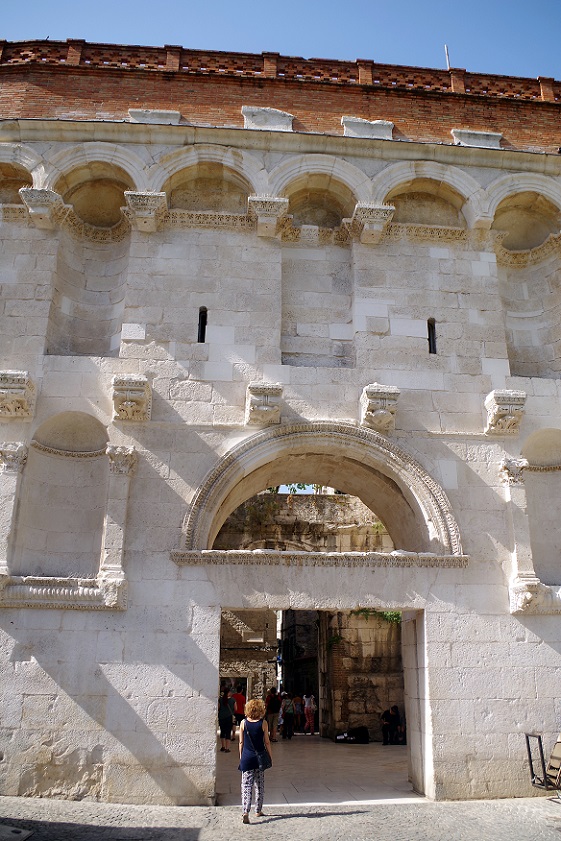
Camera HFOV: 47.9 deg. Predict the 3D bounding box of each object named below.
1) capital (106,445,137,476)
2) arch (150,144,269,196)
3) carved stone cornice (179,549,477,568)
[{"bbox_3d":[-3.086,0.776,12.243,0.550,0.600,0.330,2,-20,-4],"label":"capital"},{"bbox_3d":[-1.555,-5.575,14.402,2.547,1.332,0.470,2,-19,-5],"label":"arch"},{"bbox_3d":[0.755,2.606,11.911,5.650,0.300,0.320,2,-20,-4],"label":"carved stone cornice"}]

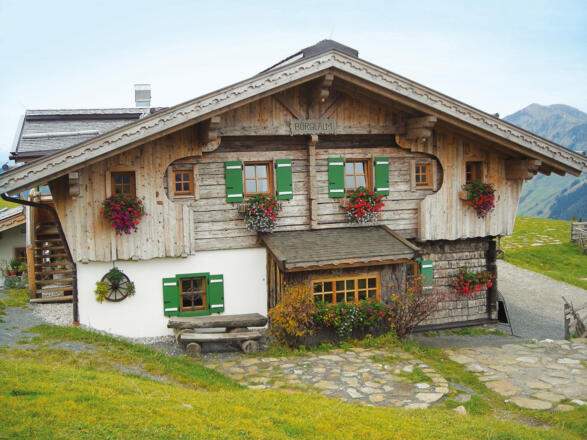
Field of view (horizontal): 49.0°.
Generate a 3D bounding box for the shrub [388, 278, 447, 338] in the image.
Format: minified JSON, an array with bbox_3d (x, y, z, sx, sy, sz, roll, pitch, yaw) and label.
[{"bbox_3d":[2.868,2.039,14.926,1.120,1.250,1.100,-2,5,0],"label":"shrub"}]

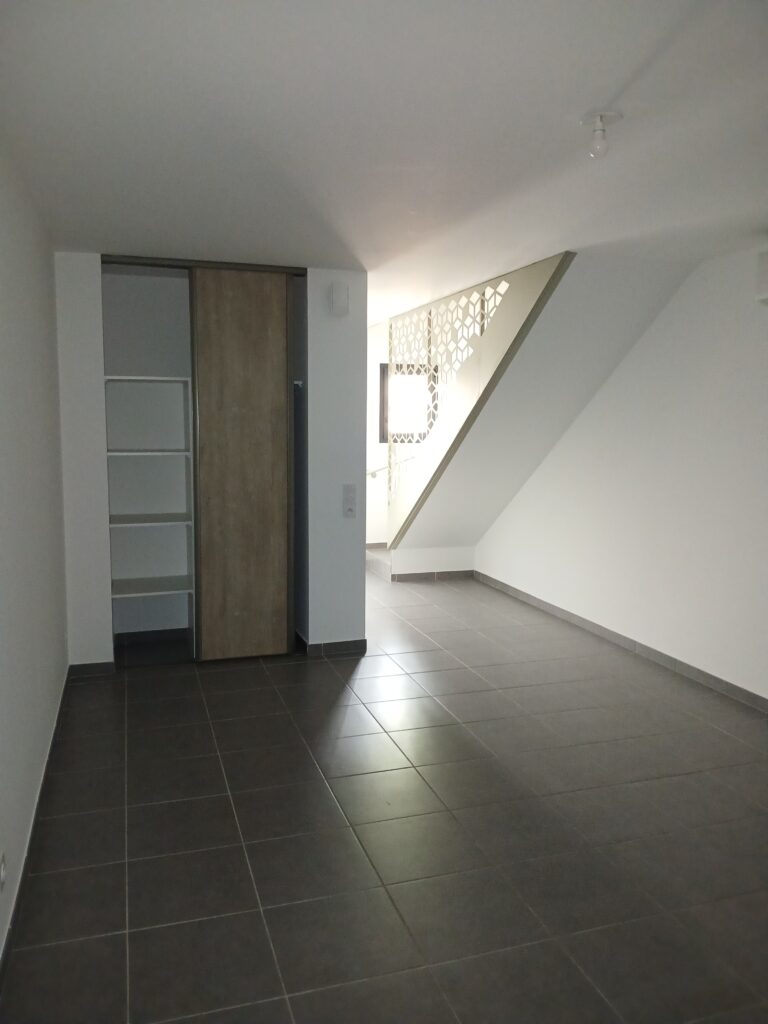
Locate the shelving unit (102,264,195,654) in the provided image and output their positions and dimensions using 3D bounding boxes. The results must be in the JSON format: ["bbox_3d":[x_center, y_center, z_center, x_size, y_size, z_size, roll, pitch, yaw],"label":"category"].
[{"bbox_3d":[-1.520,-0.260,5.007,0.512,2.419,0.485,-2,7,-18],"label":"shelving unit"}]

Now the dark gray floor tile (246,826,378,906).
[{"bbox_3d":[-0.259,1.254,2.728,0.412,0.012,0.404,-1,7,-18],"label":"dark gray floor tile"}]

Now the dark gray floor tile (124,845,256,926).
[{"bbox_3d":[-0.677,1.307,2.695,0.430,0.010,0.430,-2,7,-18],"label":"dark gray floor tile"}]

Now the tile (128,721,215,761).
[{"bbox_3d":[-1.024,1.118,3.727,0.405,0.012,0.405,-2,7,-18],"label":"tile"}]

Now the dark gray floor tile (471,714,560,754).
[{"bbox_3d":[0.660,1.119,3.852,0.405,0.012,0.405,-2,7,-18],"label":"dark gray floor tile"}]

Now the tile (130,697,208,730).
[{"bbox_3d":[-1.177,1.091,4.181,0.414,0.010,0.414,-2,7,-18],"label":"tile"}]

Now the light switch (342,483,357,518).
[{"bbox_3d":[-0.224,-0.068,5.046,0.084,0.222,0.013,-1,7,-18],"label":"light switch"}]

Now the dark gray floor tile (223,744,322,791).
[{"bbox_3d":[-0.512,1.159,3.490,0.412,0.012,0.404,-1,7,-18],"label":"dark gray floor tile"}]

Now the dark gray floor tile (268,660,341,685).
[{"bbox_3d":[-0.518,1.058,4.992,0.430,0.010,0.430,-2,7,-18],"label":"dark gray floor tile"}]

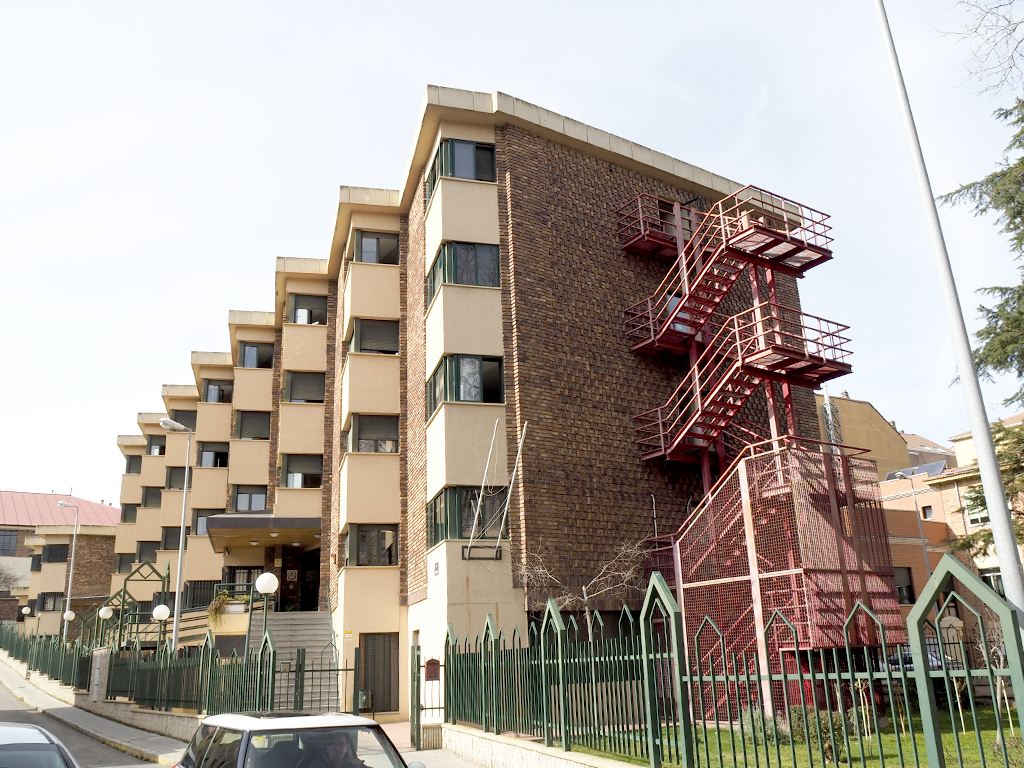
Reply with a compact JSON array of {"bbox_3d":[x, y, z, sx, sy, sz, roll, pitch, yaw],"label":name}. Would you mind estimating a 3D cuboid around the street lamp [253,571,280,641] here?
[{"bbox_3d":[-5.272,5.609,17.482,0.460,3.174,0.460,11,-22,-34],"label":"street lamp"}]

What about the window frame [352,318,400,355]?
[{"bbox_3d":[-3.835,-1.327,23.480,1.277,1.102,0.200,3,-19,-15],"label":"window frame"}]

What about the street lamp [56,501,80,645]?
[{"bbox_3d":[-21.719,9.762,39.537,1.100,8.335,0.350,8,-20,-27],"label":"street lamp"}]

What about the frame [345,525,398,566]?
[{"bbox_3d":[-3.604,4.240,21.667,1.282,1.138,0.200,3,-19,-15],"label":"frame"}]

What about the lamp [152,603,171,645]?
[{"bbox_3d":[-10.367,7.975,24.192,0.460,3.003,0.460,11,-22,-34],"label":"lamp"}]

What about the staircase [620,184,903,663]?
[{"bbox_3d":[5.462,1.036,19.149,2.950,12.550,4.250,10,-21,-32],"label":"staircase"}]

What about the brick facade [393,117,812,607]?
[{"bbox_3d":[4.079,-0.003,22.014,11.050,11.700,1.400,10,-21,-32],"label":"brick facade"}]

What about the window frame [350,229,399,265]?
[{"bbox_3d":[-3.967,-3.972,24.335,1.309,1.115,0.200,3,-19,-15],"label":"window frame"}]

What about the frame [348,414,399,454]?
[{"bbox_3d":[-3.718,1.392,22.595,1.256,1.136,0.200,3,-19,-15],"label":"frame"}]

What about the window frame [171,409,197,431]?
[{"bbox_3d":[-16.018,1.858,40.528,1.188,1.137,0.200,3,-19,-15],"label":"window frame"}]

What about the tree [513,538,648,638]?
[{"bbox_3d":[1.334,4.596,15.166,2.600,3.450,2.200,-3,-18,4],"label":"tree"}]

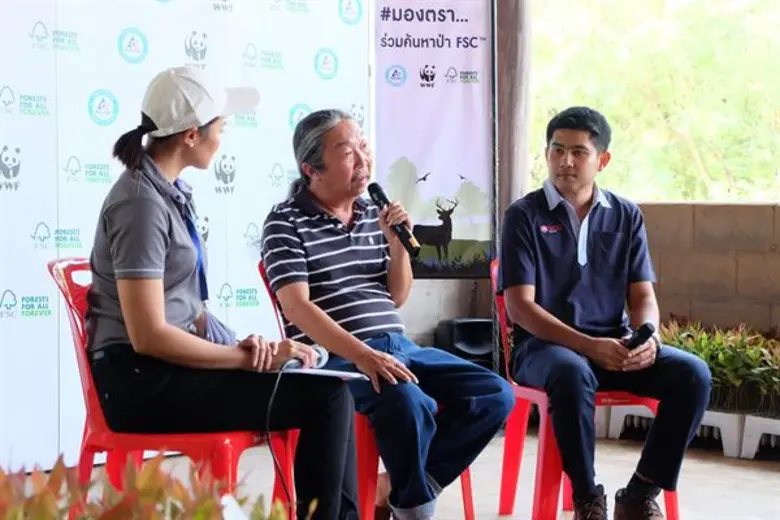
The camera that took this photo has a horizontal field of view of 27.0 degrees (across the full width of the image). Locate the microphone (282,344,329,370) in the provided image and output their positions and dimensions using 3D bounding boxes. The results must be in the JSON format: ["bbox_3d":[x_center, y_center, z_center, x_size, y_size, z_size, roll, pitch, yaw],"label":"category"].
[{"bbox_3d":[-0.195,0.227,3.750,0.054,0.054,0.175,0,6,37],"label":"microphone"}]

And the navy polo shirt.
[{"bbox_3d":[0.545,0.010,4.750,0.480,0.480,0.280,0,-2,-13],"label":"navy polo shirt"}]

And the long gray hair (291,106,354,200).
[{"bbox_3d":[-0.181,-0.288,4.430,0.210,0.245,0.180,0,1,42],"label":"long gray hair"}]

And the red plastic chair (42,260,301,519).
[{"bbox_3d":[-0.505,0.381,3.860,0.480,0.790,0.420,0,1,18],"label":"red plastic chair"}]

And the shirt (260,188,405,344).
[{"bbox_3d":[-0.159,0.020,4.420,0.440,0.450,0.300,-1,-7,-38],"label":"shirt"}]

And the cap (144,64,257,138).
[{"bbox_3d":[-0.448,-0.368,3.800,0.270,0.150,0.180,-13,5,-21],"label":"cap"}]

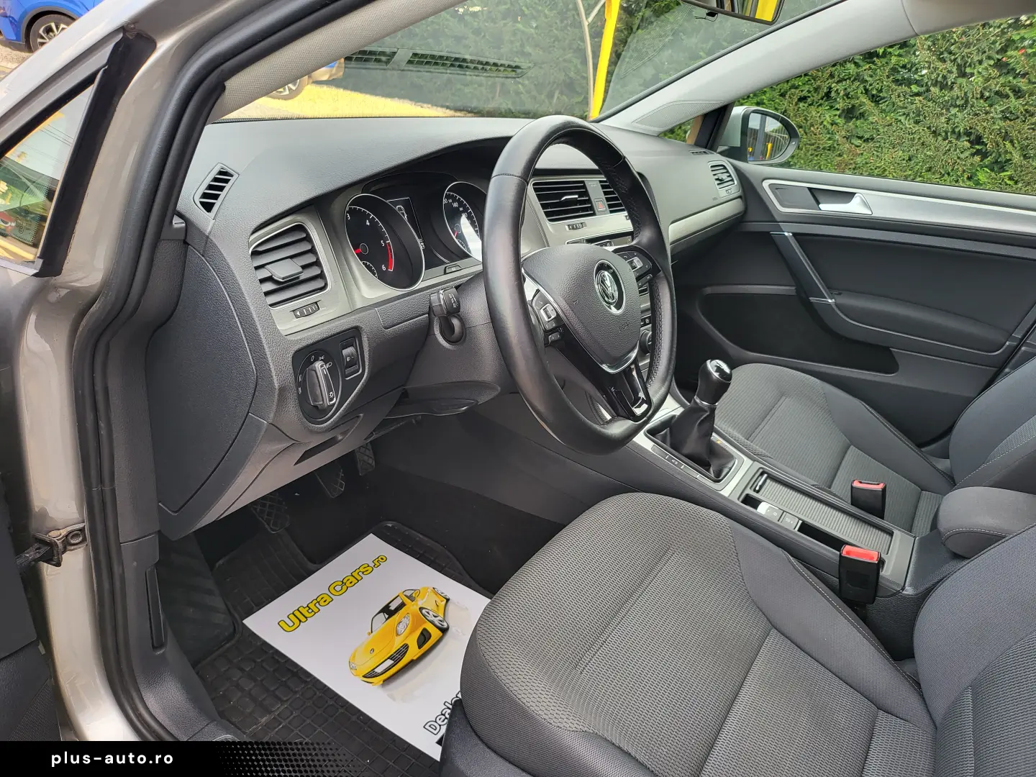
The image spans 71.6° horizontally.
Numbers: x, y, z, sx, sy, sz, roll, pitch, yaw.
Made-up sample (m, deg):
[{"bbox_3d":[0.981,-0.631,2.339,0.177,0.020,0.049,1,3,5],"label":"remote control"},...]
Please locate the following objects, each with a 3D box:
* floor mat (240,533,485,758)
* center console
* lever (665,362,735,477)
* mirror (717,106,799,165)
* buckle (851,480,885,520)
[{"bbox_3d":[-0.196,0.400,1.198,0.420,0.008,0.297,20,30,27],"label":"floor mat"},{"bbox_3d":[0.380,0.161,1.140,0.500,0.230,0.200,17,25,26],"label":"center console"},{"bbox_3d":[0.303,0.046,1.131,0.115,0.170,0.085,17,25,26],"label":"lever"},{"bbox_3d":[0.591,-0.646,1.824,0.220,0.140,0.160,-16,31,-41],"label":"mirror"},{"bbox_3d":[0.570,0.194,1.166,0.048,0.085,0.028,2,18,31],"label":"buckle"}]

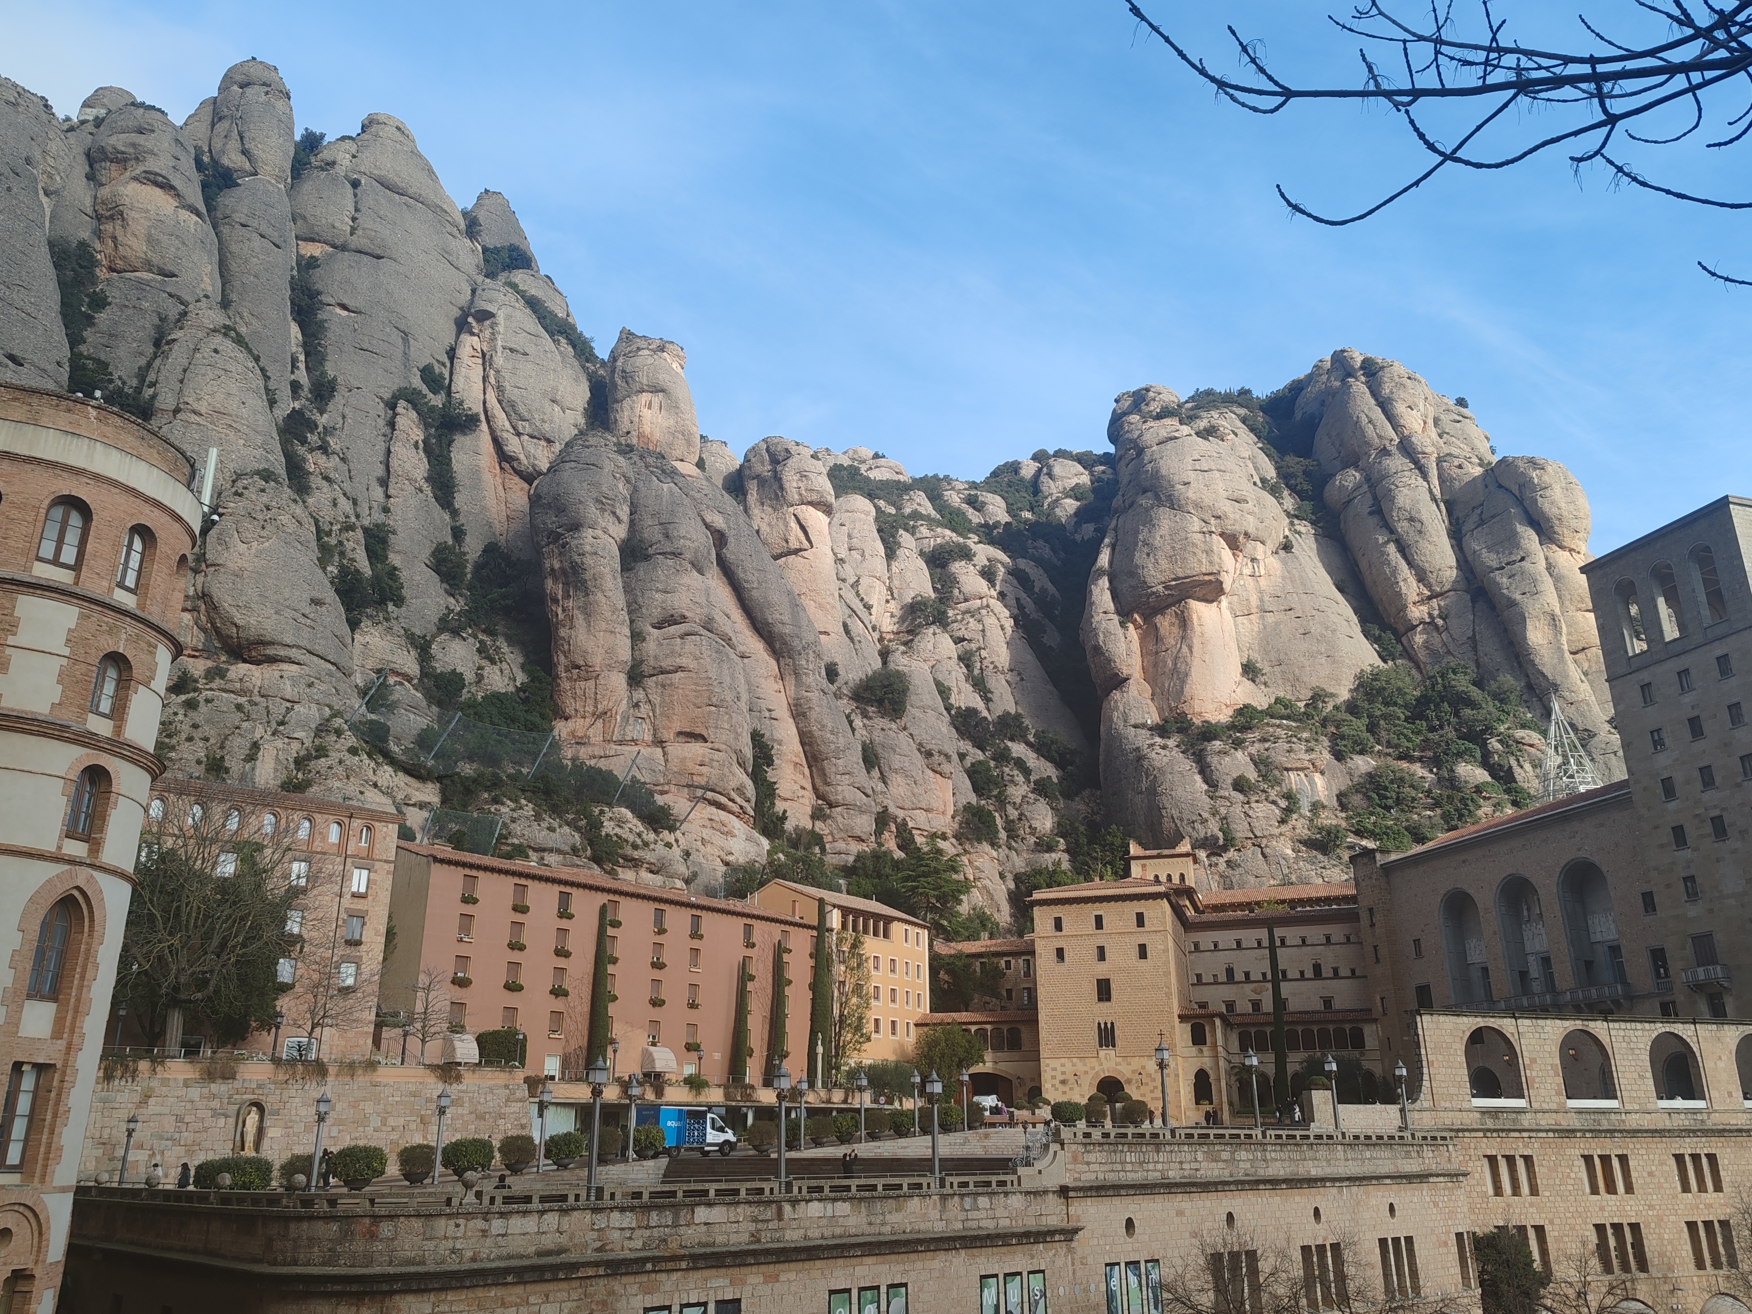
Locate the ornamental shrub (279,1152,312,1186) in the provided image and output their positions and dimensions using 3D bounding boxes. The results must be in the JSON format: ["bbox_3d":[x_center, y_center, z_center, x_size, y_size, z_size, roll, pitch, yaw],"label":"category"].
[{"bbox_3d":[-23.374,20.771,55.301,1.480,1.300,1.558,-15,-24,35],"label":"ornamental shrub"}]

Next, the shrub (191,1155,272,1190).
[{"bbox_3d":[-24.690,19.807,52.420,3.021,1.302,2.300,8,-21,-22],"label":"shrub"}]

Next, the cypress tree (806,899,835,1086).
[{"bbox_3d":[-4.943,29.923,122.594,2.487,16.484,2.487,0,-20,0],"label":"cypress tree"}]

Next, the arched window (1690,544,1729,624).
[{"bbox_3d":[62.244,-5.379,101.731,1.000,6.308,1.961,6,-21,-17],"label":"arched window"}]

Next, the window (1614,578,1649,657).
[{"bbox_3d":[61.205,-3.264,109.871,1.000,6.400,2.300,7,-21,-19],"label":"window"}]

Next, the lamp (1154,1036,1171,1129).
[{"bbox_3d":[12.659,18.804,59.638,0.500,4.000,0.500,17,-26,-40],"label":"lamp"}]

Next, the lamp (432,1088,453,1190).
[{"bbox_3d":[-19.738,21.741,61.978,0.520,4.200,0.520,-15,-25,34],"label":"lamp"}]

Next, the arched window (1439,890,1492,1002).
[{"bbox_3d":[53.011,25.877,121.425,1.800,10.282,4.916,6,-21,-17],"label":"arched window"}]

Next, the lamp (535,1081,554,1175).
[{"bbox_3d":[-15.618,22.167,64.310,0.500,4.080,0.500,-15,-24,35],"label":"lamp"}]

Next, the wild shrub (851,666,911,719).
[{"bbox_3d":[0.930,6.047,232.190,9.200,8.400,8.000,-1,-20,0],"label":"wild shrub"}]

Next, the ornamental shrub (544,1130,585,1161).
[{"bbox_3d":[-14.776,23.238,64.988,1.888,1.287,1.888,4,-20,-11],"label":"ornamental shrub"}]

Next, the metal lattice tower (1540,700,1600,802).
[{"bbox_3d":[71.976,9.663,143.212,6.000,12.000,6.000,7,-21,-19],"label":"metal lattice tower"}]

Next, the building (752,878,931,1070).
[{"bbox_3d":[-4.324,33.804,138.347,13.000,20.361,17.305,-15,-24,34],"label":"building"}]

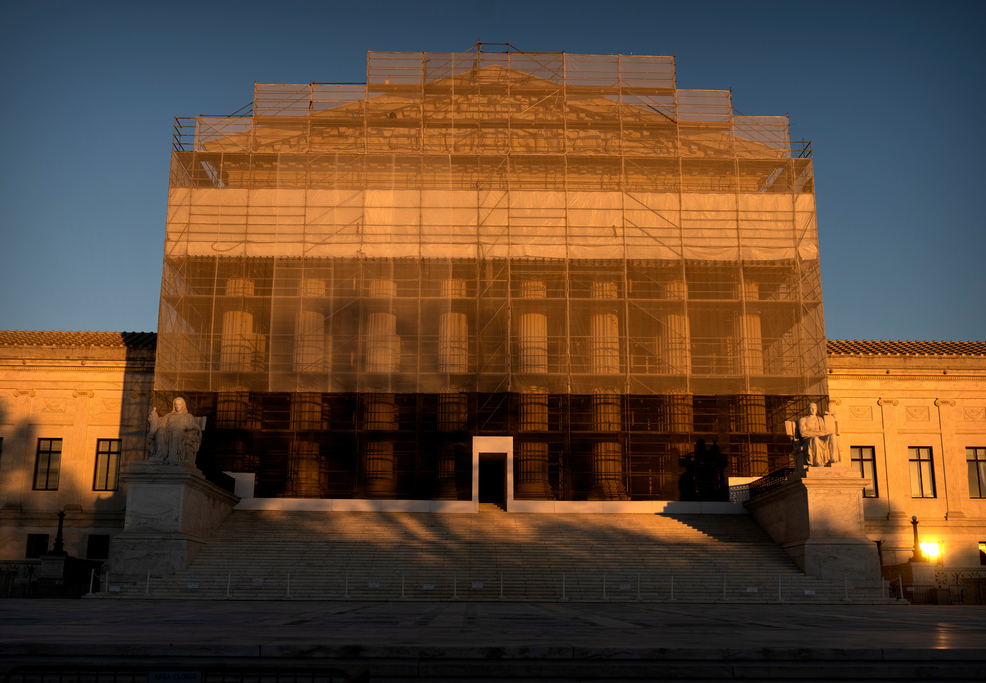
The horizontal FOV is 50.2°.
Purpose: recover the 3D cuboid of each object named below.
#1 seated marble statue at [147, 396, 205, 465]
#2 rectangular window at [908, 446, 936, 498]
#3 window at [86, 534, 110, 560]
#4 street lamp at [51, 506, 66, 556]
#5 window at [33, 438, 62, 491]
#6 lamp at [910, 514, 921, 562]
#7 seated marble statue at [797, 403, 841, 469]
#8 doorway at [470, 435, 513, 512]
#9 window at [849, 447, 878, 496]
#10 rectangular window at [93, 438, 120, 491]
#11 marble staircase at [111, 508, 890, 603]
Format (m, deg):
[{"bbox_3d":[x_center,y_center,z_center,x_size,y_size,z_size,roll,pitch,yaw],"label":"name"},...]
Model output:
[{"bbox_3d":[-14.108,4.002,46.855,1.925,3.093,2.400,1,-13,-1],"label":"seated marble statue"},{"bbox_3d":[30.933,9.453,75.923,1.762,3.701,0.300,1,-13,-1],"label":"rectangular window"},{"bbox_3d":[-23.848,12.417,63.714,1.291,1.456,0.250,1,-13,-1],"label":"window"},{"bbox_3d":[-21.824,9.558,53.026,0.850,2.417,0.850,1,-13,-1],"label":"street lamp"},{"bbox_3d":[-27.449,7.566,64.947,1.510,3.222,0.250,1,-13,-1],"label":"window"},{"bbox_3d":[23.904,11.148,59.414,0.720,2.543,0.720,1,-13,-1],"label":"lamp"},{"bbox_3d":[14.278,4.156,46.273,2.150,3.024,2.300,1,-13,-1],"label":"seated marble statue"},{"bbox_3d":[-0.001,6.653,52.594,2.065,3.761,0.350,1,-13,-1],"label":"doorway"},{"bbox_3d":[23.280,8.172,65.982,1.523,3.192,0.250,1,-13,-1],"label":"window"},{"bbox_3d":[-27.449,8.819,75.072,1.761,3.668,0.300,1,-13,-1],"label":"rectangular window"},{"bbox_3d":[0.138,9.116,46.704,30.300,4.500,13.600,1,-13,-1],"label":"marble staircase"}]

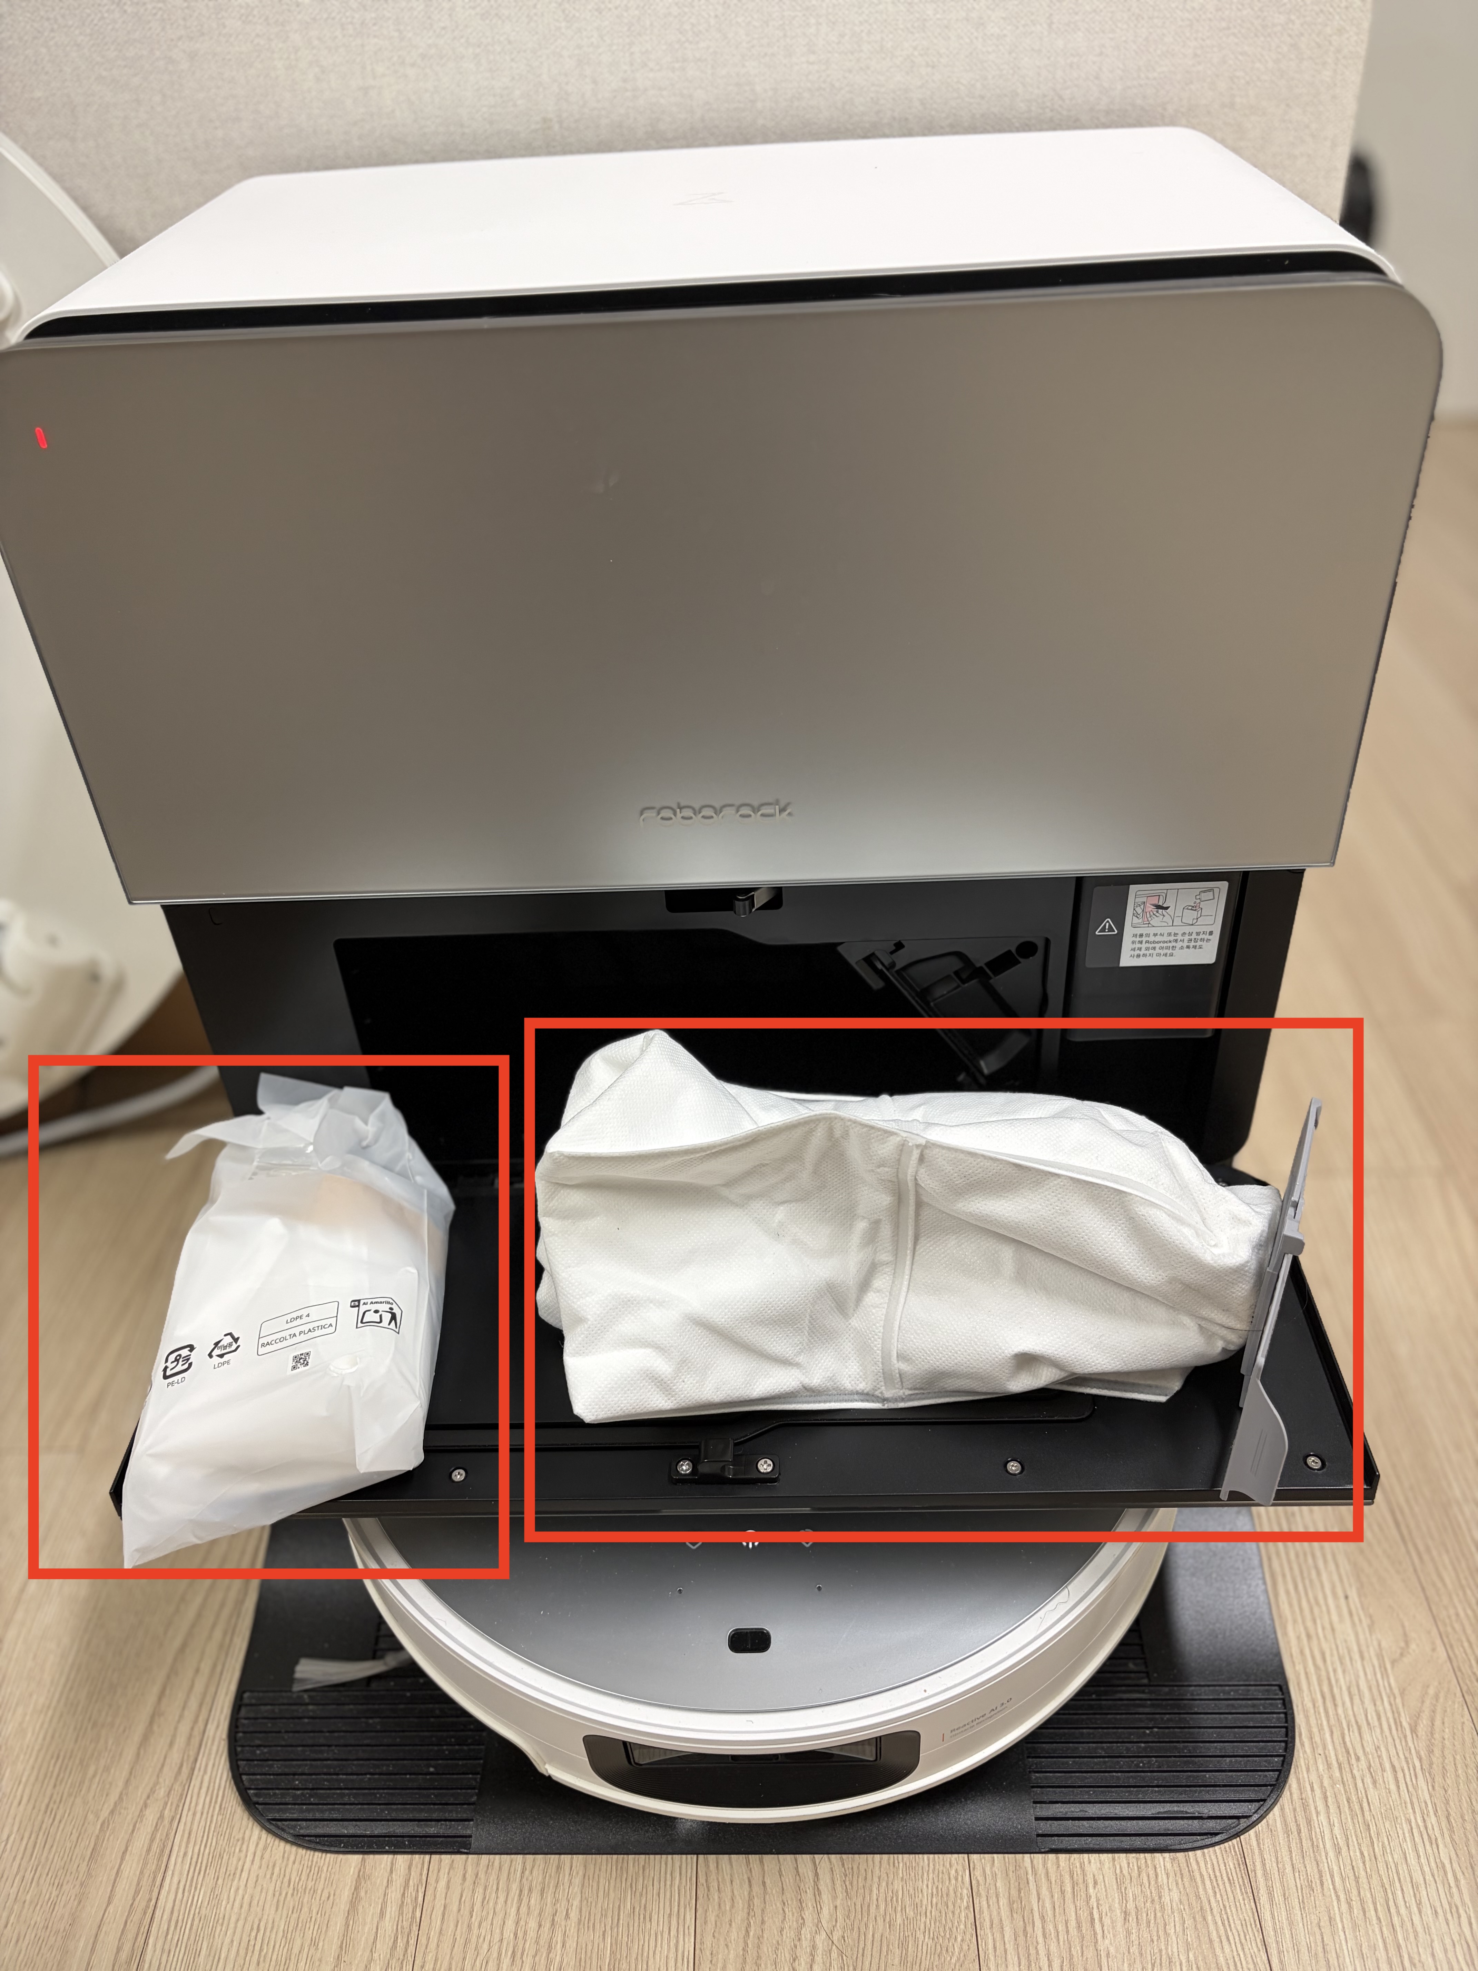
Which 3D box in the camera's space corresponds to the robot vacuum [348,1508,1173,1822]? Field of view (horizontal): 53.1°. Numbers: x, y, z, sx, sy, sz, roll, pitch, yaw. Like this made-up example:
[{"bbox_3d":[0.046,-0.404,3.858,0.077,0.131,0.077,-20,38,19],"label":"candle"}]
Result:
[{"bbox_3d":[0.008,0.167,0.629,0.350,0.080,0.351,-2,37,3],"label":"robot vacuum"}]

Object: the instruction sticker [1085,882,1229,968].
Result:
[{"bbox_3d":[0.147,-0.021,0.523,0.046,0.035,0.001,-2,37,3],"label":"instruction sticker"}]

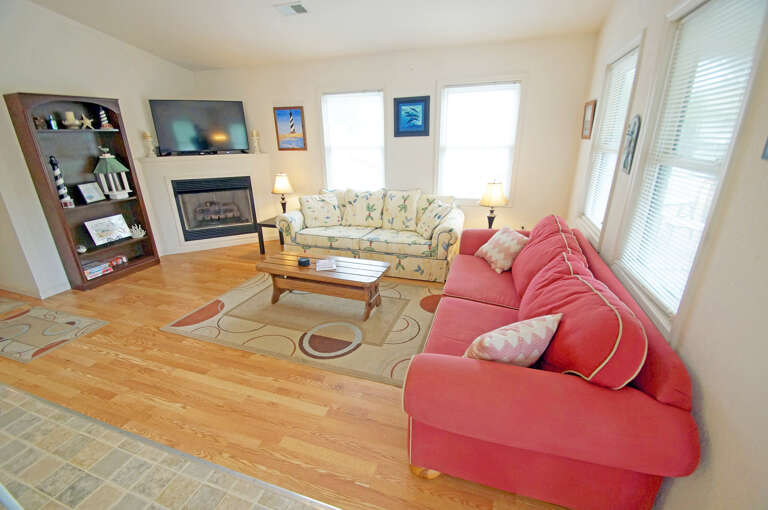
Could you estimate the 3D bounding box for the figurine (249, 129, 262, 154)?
[{"bbox_3d":[-1.884,-1.654,4.678,0.115,0.350,0.115,-10,21,-26],"label":"figurine"}]

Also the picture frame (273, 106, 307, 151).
[{"bbox_3d":[-1.313,-1.766,4.495,0.480,0.580,0.030,6,20,18],"label":"picture frame"}]

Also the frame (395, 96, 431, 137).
[{"bbox_3d":[0.343,-1.691,3.935,0.445,0.445,0.030,6,20,18],"label":"frame"}]

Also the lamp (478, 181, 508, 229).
[{"bbox_3d":[1.214,-0.517,3.576,0.310,0.640,0.310,6,20,18],"label":"lamp"}]

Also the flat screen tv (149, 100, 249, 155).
[{"bbox_3d":[-2.494,-1.748,4.394,1.100,0.690,0.120,-10,21,-26],"label":"flat screen tv"}]

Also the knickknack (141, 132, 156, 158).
[{"bbox_3d":[-3.037,-1.429,4.122,0.110,0.340,0.110,-10,21,-26],"label":"knickknack"}]

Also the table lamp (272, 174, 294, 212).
[{"bbox_3d":[-1.414,-0.824,4.512,0.330,0.650,0.330,6,20,18],"label":"table lamp"}]

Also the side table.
[{"bbox_3d":[-1.411,-0.277,4.628,0.530,0.440,0.530,6,20,18],"label":"side table"}]

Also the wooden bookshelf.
[{"bbox_3d":[-3.205,-0.674,3.557,0.240,1.920,0.870,6,20,18],"label":"wooden bookshelf"}]

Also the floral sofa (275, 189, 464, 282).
[{"bbox_3d":[-0.164,-0.335,4.072,2.220,0.890,0.900,6,20,18],"label":"floral sofa"}]

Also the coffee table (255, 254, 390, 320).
[{"bbox_3d":[-0.558,0.290,3.016,1.160,0.400,0.450,6,20,18],"label":"coffee table"}]

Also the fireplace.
[{"bbox_3d":[-2.446,-0.701,4.718,0.980,0.850,0.200,-10,21,-26],"label":"fireplace"}]

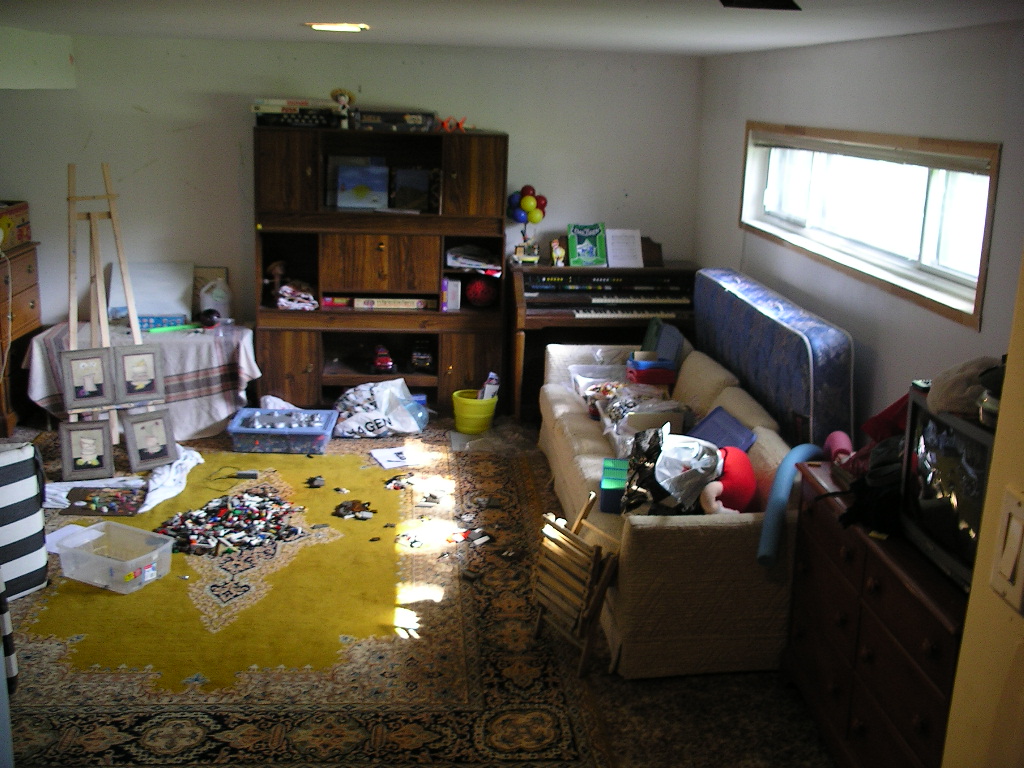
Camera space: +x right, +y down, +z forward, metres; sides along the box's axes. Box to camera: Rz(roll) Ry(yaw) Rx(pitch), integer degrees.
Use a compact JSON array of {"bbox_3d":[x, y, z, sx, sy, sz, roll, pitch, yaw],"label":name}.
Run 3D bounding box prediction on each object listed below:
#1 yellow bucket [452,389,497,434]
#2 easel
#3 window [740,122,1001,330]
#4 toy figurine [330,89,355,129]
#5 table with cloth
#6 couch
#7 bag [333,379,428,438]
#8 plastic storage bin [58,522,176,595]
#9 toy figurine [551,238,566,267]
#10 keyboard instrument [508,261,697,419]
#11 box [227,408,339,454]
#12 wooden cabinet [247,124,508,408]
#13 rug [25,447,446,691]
[{"bbox_3d":[-0.226,0.165,6.457,0.255,0.215,0.255,1,15,-5],"label":"yellow bucket"},{"bbox_3d":[-2.099,-0.355,5.610,0.500,1.520,0.480,-6,17,-29],"label":"easel"},{"bbox_3d":[1.457,-0.815,4.808,0.130,0.590,2.790,1,15,-5],"label":"window"},{"bbox_3d":[-1.016,-1.665,6.585,0.150,0.250,0.120,1,15,-5],"label":"toy figurine"},{"bbox_3d":[-2.115,-0.027,6.415,1.205,0.572,0.588,0,15,-5],"label":"table with cloth"},{"bbox_3d":[0.736,0.294,5.016,0.960,0.823,2.675,0,15,-5],"label":"couch"},{"bbox_3d":[-0.787,0.126,6.553,0.533,0.278,0.412,0,15,-5],"label":"bag"},{"bbox_3d":[-1.577,0.697,4.377,0.367,0.145,0.258,9,16,25],"label":"plastic storage bin"},{"bbox_3d":[0.287,-0.818,6.820,0.085,0.165,0.075,6,15,15],"label":"toy figurine"},{"bbox_3d":[0.587,-0.296,6.960,1.150,0.910,0.620,1,15,-5],"label":"keyboard instrument"},{"bbox_3d":[-1.301,0.273,6.208,0.545,0.143,0.437,2,15,0],"label":"box"},{"bbox_3d":[-0.814,-0.716,6.900,1.511,1.725,0.400,0,15,-5],"label":"wooden cabinet"},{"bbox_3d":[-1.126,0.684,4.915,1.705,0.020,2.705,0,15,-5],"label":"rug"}]

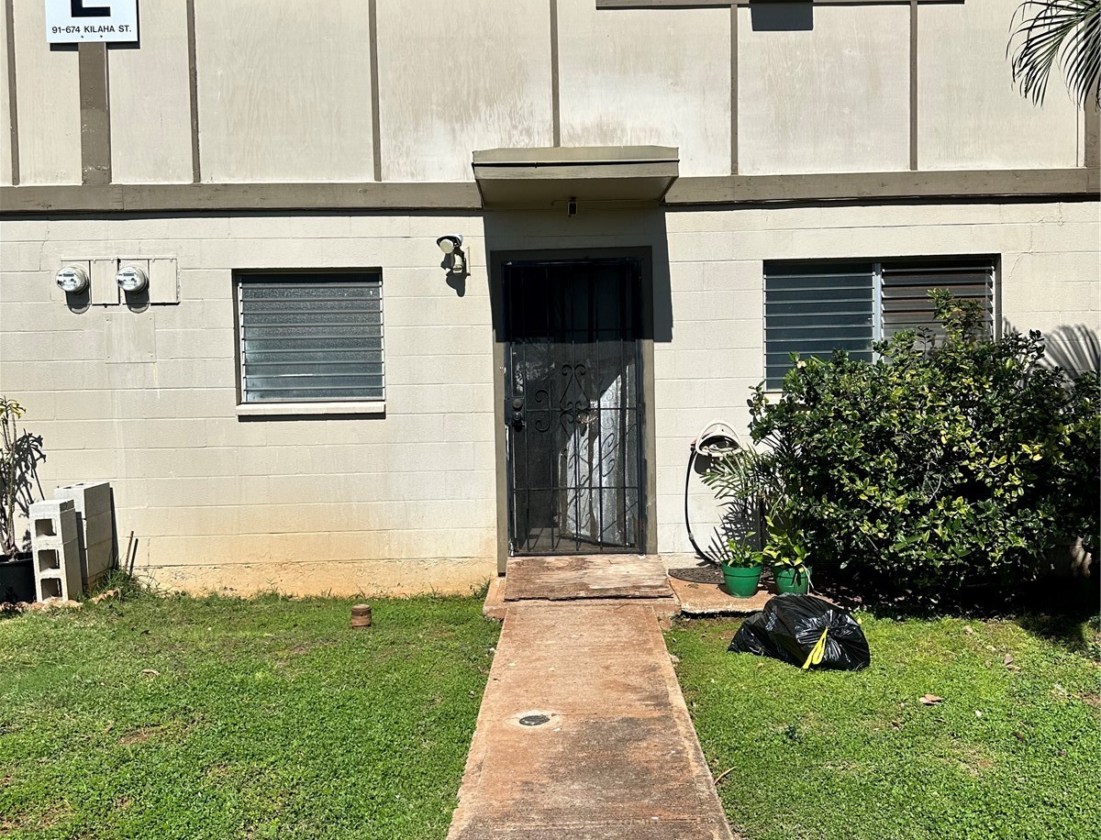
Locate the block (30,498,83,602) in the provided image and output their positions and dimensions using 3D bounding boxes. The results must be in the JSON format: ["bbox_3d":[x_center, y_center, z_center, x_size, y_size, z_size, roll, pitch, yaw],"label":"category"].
[{"bbox_3d":[-3.136,0.817,6.468,0.182,0.634,0.210,-1,2,-1],"label":"block"}]

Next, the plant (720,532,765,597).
[{"bbox_3d":[1.178,0.886,6.242,0.268,0.374,0.260,-1,2,-1],"label":"plant"}]

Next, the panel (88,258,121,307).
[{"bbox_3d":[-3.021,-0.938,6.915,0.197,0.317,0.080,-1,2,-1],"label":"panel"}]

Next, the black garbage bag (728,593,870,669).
[{"bbox_3d":[1.267,1.067,5.301,0.670,0.309,0.520,-1,2,-1],"label":"black garbage bag"}]

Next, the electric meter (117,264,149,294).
[{"bbox_3d":[-2.813,-0.947,6.859,0.176,0.178,0.125,-1,2,-1],"label":"electric meter"}]

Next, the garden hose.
[{"bbox_3d":[1.108,0.504,6.938,0.381,0.968,0.200,-1,2,-1],"label":"garden hose"}]

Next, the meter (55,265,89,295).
[{"bbox_3d":[-3.217,-0.941,6.855,0.176,0.178,0.125,-1,2,-1],"label":"meter"}]

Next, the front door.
[{"bbox_3d":[0.163,-0.089,7.024,0.982,2.050,0.060,-1,2,-1],"label":"front door"}]

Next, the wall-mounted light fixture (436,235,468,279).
[{"bbox_3d":[-0.658,-1.108,6.854,0.212,0.276,0.200,-1,2,-1],"label":"wall-mounted light fixture"}]

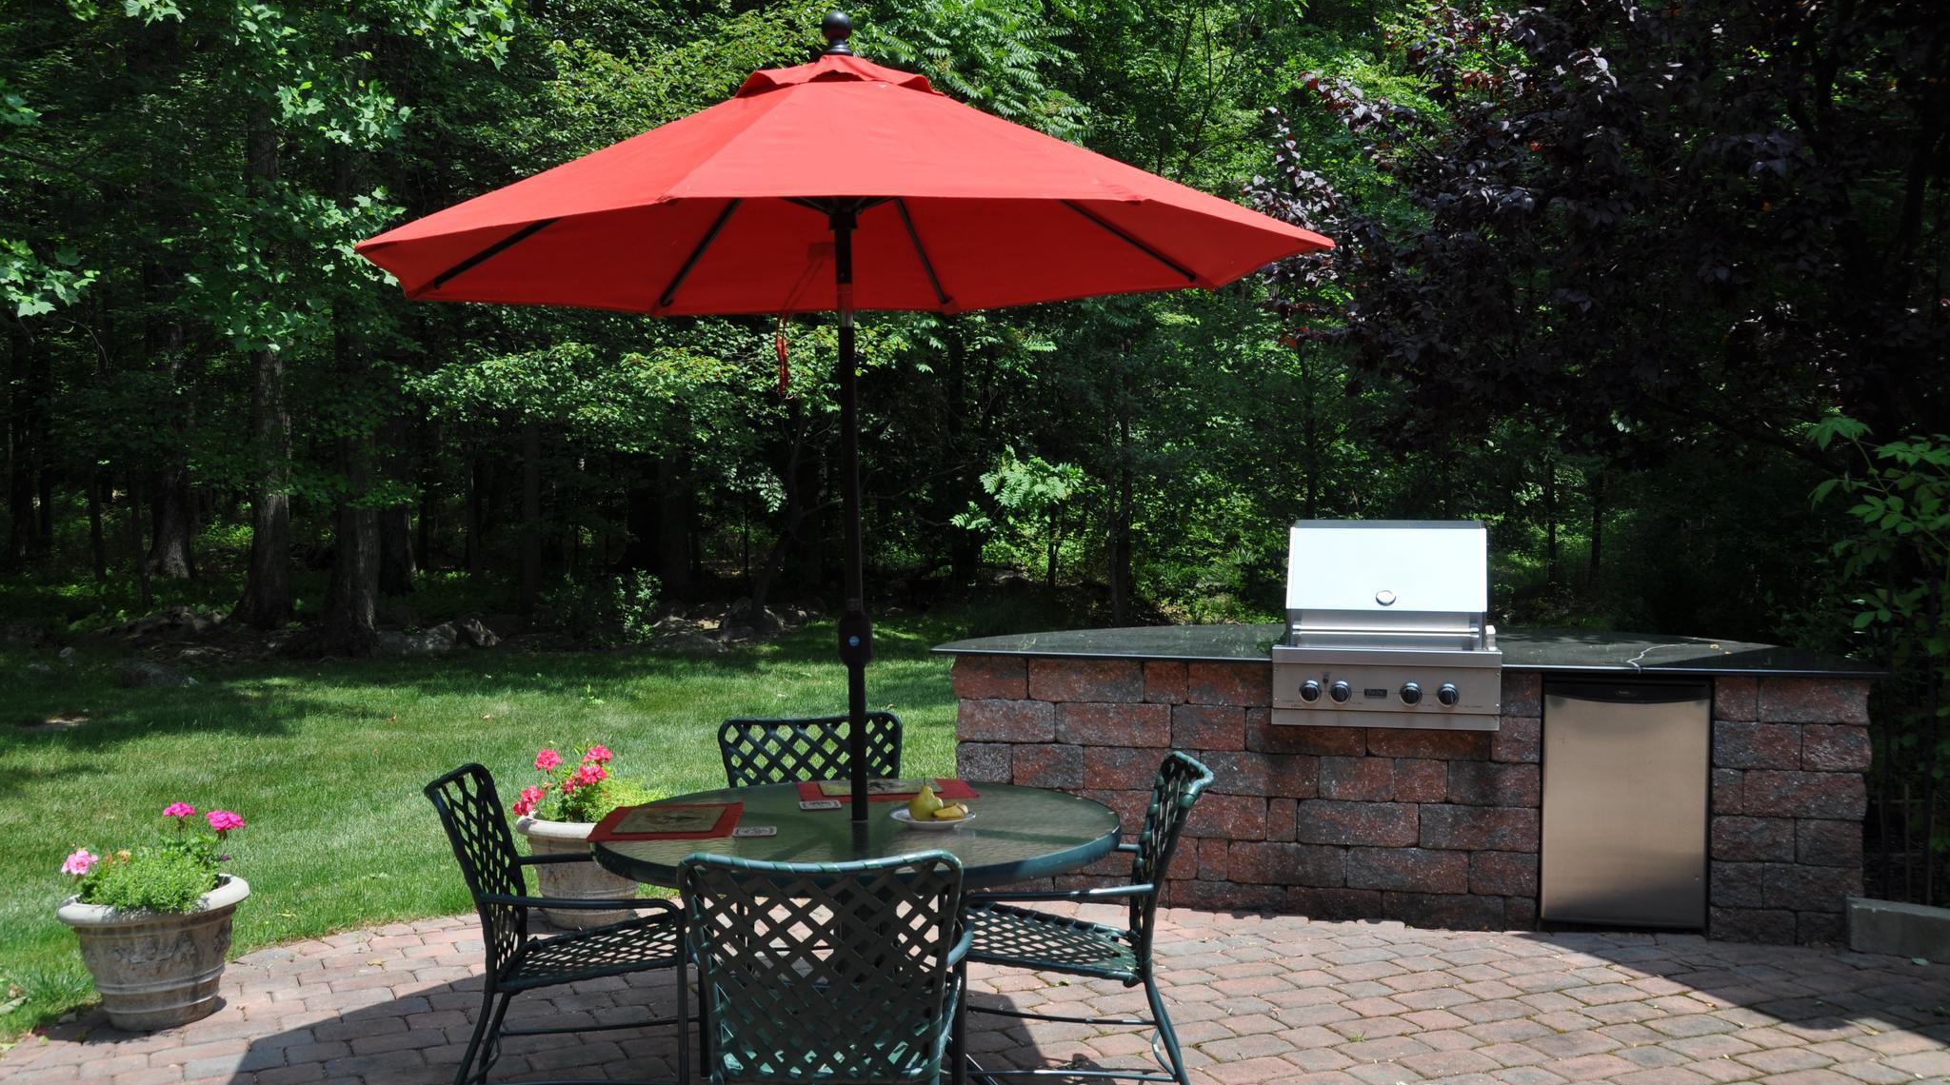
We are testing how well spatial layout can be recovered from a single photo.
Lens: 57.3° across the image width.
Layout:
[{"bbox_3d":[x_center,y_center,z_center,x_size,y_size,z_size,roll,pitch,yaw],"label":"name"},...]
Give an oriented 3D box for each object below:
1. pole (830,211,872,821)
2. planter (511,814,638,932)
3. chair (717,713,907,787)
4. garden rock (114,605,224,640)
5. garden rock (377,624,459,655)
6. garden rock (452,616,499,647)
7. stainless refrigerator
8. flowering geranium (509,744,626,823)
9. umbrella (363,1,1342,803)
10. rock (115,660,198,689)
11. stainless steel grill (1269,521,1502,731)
[{"bbox_3d":[-0.301,0.178,4.387,0.070,1.900,0.070,-2,2,0],"label":"pole"},{"bbox_3d":[-1.310,1.123,6.087,0.492,0.340,0.492,0,2,0],"label":"planter"},{"bbox_3d":[-0.400,0.962,4.990,0.570,0.840,0.610,-1,2,-17],"label":"chair"},{"bbox_3d":[-7.965,0.790,17.628,1.050,0.340,0.700,-1,2,-24],"label":"garden rock"},{"bbox_3d":[-5.250,0.912,16.832,0.780,0.300,0.520,-1,2,-18],"label":"garden rock"},{"bbox_3d":[-4.451,0.793,16.047,0.406,0.271,0.350,0,2,-16],"label":"garden rock"},{"bbox_3d":[2.197,0.851,6.135,0.525,0.837,0.530,1,2,12],"label":"stainless refrigerator"},{"bbox_3d":[-1.467,0.869,6.428,0.430,0.260,0.400,-1,2,-14],"label":"flowering geranium"},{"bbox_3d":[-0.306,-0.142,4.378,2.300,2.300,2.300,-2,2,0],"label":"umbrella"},{"bbox_3d":[-5.853,0.933,12.981,0.610,0.207,0.450,-1,2,-24],"label":"rock"},{"bbox_3d":[1.439,0.271,6.266,0.751,0.678,0.640,1,2,12],"label":"stainless steel grill"}]

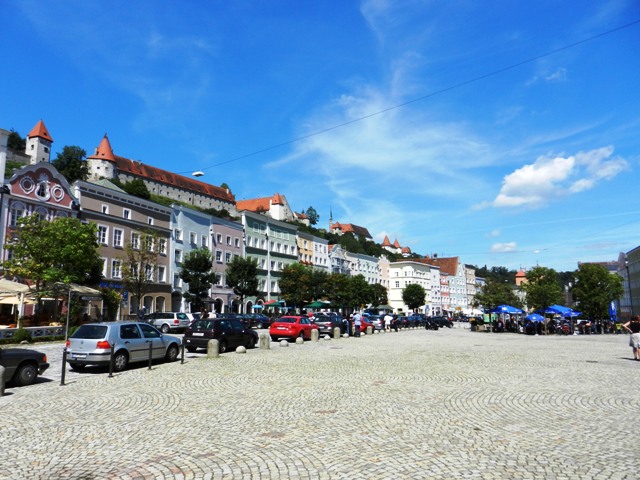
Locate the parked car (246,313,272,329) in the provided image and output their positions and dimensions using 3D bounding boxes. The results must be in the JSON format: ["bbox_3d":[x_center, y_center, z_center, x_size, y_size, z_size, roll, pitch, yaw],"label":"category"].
[{"bbox_3d":[-6.729,8.154,46.339,4.400,1.440,1.750,-4,-10,23],"label":"parked car"}]

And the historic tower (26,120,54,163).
[{"bbox_3d":[-98.814,-34.293,163.405,5.800,18.000,5.800,-3,-9,16],"label":"historic tower"}]

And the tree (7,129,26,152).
[{"bbox_3d":[-110.314,-35.925,167.721,7.300,9.500,7.300,6,-11,-35],"label":"tree"}]

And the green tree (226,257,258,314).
[{"bbox_3d":[-8.401,5.798,49.710,3.700,7.500,3.700,0,-9,0],"label":"green tree"}]

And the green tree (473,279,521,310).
[{"bbox_3d":[16.853,6.172,43.885,4.500,5.030,4.500,0,-9,0],"label":"green tree"}]

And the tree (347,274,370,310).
[{"bbox_3d":[5.658,8.673,67.468,4.100,7.200,4.100,0,-9,0],"label":"tree"}]

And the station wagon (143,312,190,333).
[{"bbox_3d":[-12.281,6.439,35.980,4.500,1.500,1.760,-6,-10,31],"label":"station wagon"}]

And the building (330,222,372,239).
[{"bbox_3d":[22.912,-5.441,344.909,17.000,13.000,29.000,-5,-10,28],"label":"building"}]

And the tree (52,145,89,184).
[{"bbox_3d":[-89.103,-26.355,165.729,11.500,13.800,11.500,5,-10,-29],"label":"tree"}]

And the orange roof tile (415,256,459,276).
[{"bbox_3d":[37.774,8.319,150.483,14.000,6.300,6.500,-6,-10,33],"label":"orange roof tile"}]

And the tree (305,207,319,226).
[{"bbox_3d":[-5.536,-15.175,301.031,8.300,12.700,8.300,0,-9,0],"label":"tree"}]

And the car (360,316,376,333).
[{"bbox_3d":[3.388,6.949,37.981,1.660,1.430,3.900,-4,-10,22],"label":"car"}]

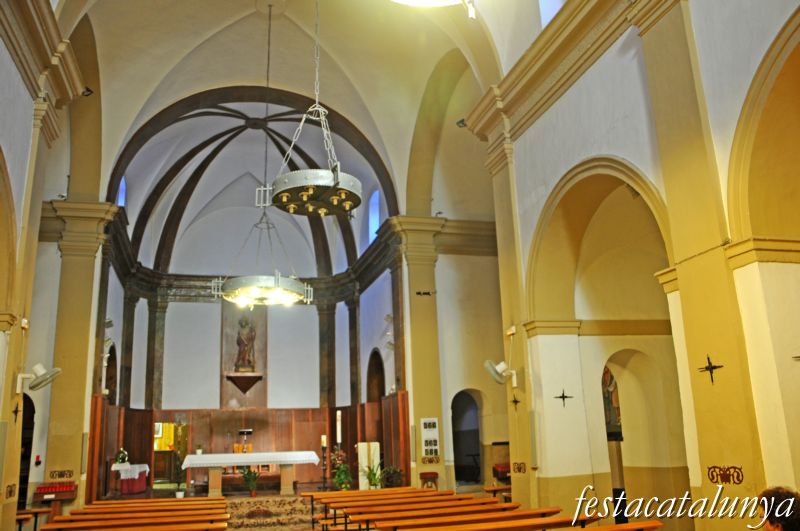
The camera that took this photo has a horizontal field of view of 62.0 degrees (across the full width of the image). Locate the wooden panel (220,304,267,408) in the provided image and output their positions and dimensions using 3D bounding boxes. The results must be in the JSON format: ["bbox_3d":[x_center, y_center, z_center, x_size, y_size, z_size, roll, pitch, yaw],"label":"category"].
[{"bbox_3d":[-4.397,2.575,18.896,1.250,2.950,0.120,2,-15,-16],"label":"wooden panel"}]

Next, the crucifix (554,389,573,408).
[{"bbox_3d":[2.213,1.800,9.031,0.260,0.280,0.050,2,-15,-16],"label":"crucifix"}]

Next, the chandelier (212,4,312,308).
[{"bbox_3d":[-2.484,-2.151,12.121,1.650,5.900,1.650,2,-15,-16],"label":"chandelier"}]

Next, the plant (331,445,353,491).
[{"bbox_3d":[-1.375,4.761,15.635,0.530,1.100,0.500,2,-15,-16],"label":"plant"}]

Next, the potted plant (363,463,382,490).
[{"bbox_3d":[-0.619,4.779,14.989,0.480,0.670,0.450,2,-15,-16],"label":"potted plant"}]

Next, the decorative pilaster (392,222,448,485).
[{"bbox_3d":[0.555,2.074,14.392,1.200,6.300,0.750,2,-15,-16],"label":"decorative pilaster"}]

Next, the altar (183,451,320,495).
[{"bbox_3d":[-3.511,4.972,15.818,3.080,0.940,0.950,2,-15,-16],"label":"altar"}]

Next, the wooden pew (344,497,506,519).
[{"bbox_3d":[0.309,3.800,9.445,2.300,0.840,0.500,2,-15,-16],"label":"wooden pew"}]

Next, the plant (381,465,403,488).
[{"bbox_3d":[-0.179,4.614,14.300,0.500,0.620,0.500,2,-15,-16],"label":"plant"}]

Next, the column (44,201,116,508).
[{"bbox_3d":[-6.182,1.875,12.490,1.200,6.300,0.800,2,-15,-16],"label":"column"}]

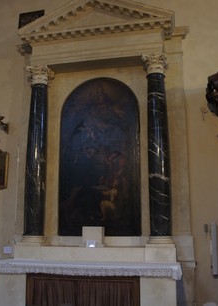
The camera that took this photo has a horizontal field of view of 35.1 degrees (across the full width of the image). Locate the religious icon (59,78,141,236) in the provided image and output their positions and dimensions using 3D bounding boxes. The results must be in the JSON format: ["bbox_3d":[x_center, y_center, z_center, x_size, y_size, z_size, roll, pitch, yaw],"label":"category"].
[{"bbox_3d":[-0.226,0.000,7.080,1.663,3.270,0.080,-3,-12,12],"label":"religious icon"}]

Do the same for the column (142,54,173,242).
[{"bbox_3d":[0.938,-0.157,6.617,0.460,3.640,0.460,-3,-12,12],"label":"column"}]

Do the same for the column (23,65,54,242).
[{"bbox_3d":[-1.491,-0.059,7.129,0.460,3.672,0.460,-3,-12,12],"label":"column"}]

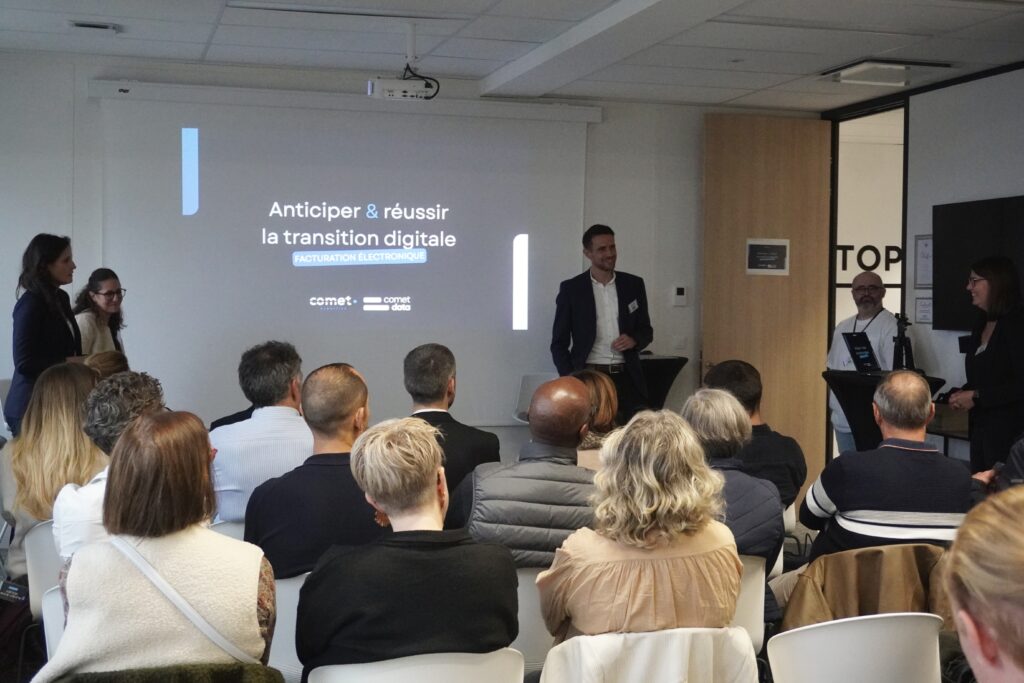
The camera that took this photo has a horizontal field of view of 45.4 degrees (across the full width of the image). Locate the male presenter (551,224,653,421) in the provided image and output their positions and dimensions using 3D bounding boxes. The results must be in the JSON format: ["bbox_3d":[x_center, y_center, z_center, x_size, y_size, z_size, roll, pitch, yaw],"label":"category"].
[{"bbox_3d":[0.460,0.315,6.389,0.540,1.846,0.360,0,2,-12],"label":"male presenter"}]

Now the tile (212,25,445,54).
[{"bbox_3d":[-0.997,-1.649,6.676,1.209,0.020,0.599,-1,3,-17],"label":"tile"}]

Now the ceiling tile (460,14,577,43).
[{"bbox_3d":[0.018,-1.533,5.977,0.497,0.025,0.529,-1,3,-18],"label":"ceiling tile"}]

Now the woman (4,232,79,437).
[{"bbox_3d":[-2.077,0.397,5.437,0.330,1.740,0.460,0,2,-10],"label":"woman"}]

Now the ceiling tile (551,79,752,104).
[{"bbox_3d":[0.841,-1.508,7.362,1.143,0.025,0.561,-1,3,-18],"label":"ceiling tile"}]

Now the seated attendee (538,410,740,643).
[{"bbox_3d":[0.211,0.742,2.899,0.460,1.240,0.800,-1,3,-17],"label":"seated attendee"}]

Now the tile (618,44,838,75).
[{"bbox_3d":[1.230,-1.544,6.685,1.209,0.020,0.599,-1,3,-17],"label":"tile"}]

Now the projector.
[{"bbox_3d":[-0.562,-1.214,5.888,0.318,0.095,0.240,-1,3,-18],"label":"projector"}]

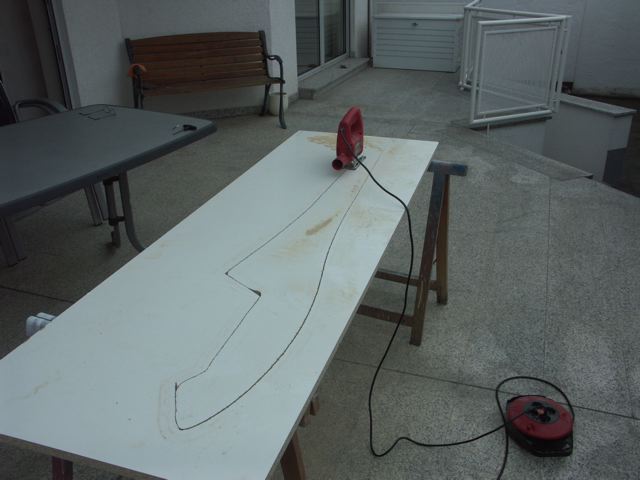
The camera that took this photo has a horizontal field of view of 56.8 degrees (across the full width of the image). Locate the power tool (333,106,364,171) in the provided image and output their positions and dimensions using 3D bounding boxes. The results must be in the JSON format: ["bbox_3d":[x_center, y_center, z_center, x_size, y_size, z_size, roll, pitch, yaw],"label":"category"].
[{"bbox_3d":[0.117,-0.374,2.158,0.080,0.197,0.190,8,27,17],"label":"power tool"}]

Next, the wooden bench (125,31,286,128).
[{"bbox_3d":[-0.982,-1.372,5.246,1.240,0.795,0.570,-12,28,-21],"label":"wooden bench"}]

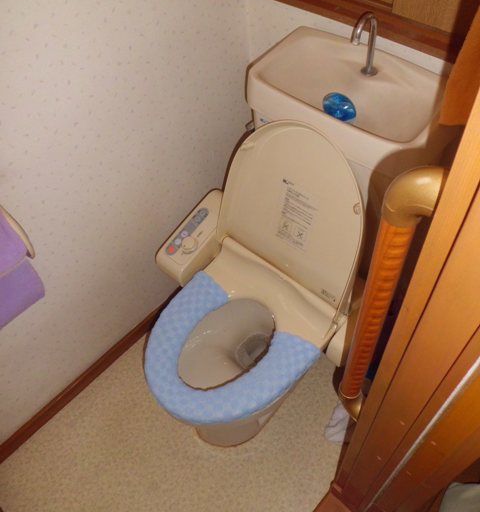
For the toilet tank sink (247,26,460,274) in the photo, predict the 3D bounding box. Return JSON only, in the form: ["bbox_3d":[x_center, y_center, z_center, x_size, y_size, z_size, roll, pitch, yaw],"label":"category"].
[{"bbox_3d":[0.246,-0.211,1.142,0.432,0.448,0.229,35,64,27],"label":"toilet tank sink"}]

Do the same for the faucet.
[{"bbox_3d":[0.248,-0.410,0.943,0.035,0.137,0.088,35,64,27],"label":"faucet"}]

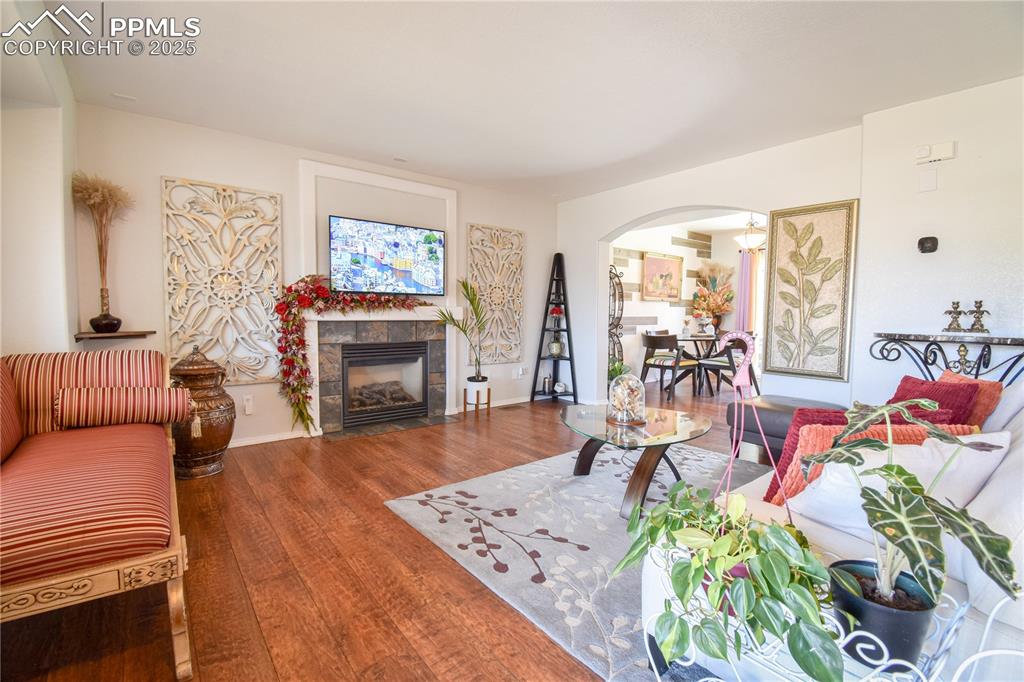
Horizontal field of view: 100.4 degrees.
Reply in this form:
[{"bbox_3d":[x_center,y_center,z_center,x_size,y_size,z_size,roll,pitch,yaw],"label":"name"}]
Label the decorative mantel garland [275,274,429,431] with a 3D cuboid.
[{"bbox_3d":[-1.340,0.089,3.825,1.382,1.309,0.240,-2,4,-37],"label":"decorative mantel garland"}]

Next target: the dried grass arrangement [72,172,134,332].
[{"bbox_3d":[-2.661,-0.573,2.778,0.320,1.036,0.310,-2,4,-37],"label":"dried grass arrangement"}]

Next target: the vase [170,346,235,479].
[{"bbox_3d":[-2.090,0.454,2.814,0.409,0.836,0.409,-2,4,-37],"label":"vase"}]

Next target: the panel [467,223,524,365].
[{"bbox_3d":[-0.173,-0.501,4.814,0.751,1.514,0.035,-2,4,-37],"label":"panel"}]

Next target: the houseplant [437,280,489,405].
[{"bbox_3d":[-0.520,0.026,4.480,0.530,1.330,0.420,0,4,0],"label":"houseplant"}]

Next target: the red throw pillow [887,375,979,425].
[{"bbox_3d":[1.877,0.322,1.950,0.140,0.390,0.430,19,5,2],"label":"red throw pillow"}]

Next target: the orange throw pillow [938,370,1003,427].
[{"bbox_3d":[2.141,0.339,2.050,0.140,0.410,0.420,21,6,6],"label":"orange throw pillow"}]

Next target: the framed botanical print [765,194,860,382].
[{"bbox_3d":[2.342,-0.380,3.376,0.050,1.360,0.580,-3,5,-42],"label":"framed botanical print"}]

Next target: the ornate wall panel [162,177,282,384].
[{"bbox_3d":[-2.195,-0.419,3.293,0.740,1.521,0.035,-2,4,-37],"label":"ornate wall panel"}]

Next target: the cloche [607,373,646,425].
[{"bbox_3d":[0.694,0.341,2.574,0.240,0.285,0.240,0,4,0],"label":"cloche"}]

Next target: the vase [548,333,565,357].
[{"bbox_3d":[0.548,0.043,5.250,0.190,0.290,0.160,1,4,6],"label":"vase"}]

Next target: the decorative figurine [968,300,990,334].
[{"bbox_3d":[2.708,-0.139,2.467,0.080,0.190,0.090,-3,5,-42],"label":"decorative figurine"}]

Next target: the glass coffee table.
[{"bbox_3d":[0.753,0.689,2.553,0.940,0.424,0.940,-2,4,-37],"label":"glass coffee table"}]

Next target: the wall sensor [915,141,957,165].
[{"bbox_3d":[2.674,-1.186,2.697,0.045,0.110,0.180,-3,5,-42],"label":"wall sensor"}]

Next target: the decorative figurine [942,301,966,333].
[{"bbox_3d":[2.693,-0.149,2.596,0.090,0.192,0.110,-2,4,-41],"label":"decorative figurine"}]

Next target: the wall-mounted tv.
[{"bbox_3d":[-1.130,-0.766,4.022,1.100,0.650,0.060,-2,4,-36],"label":"wall-mounted tv"}]

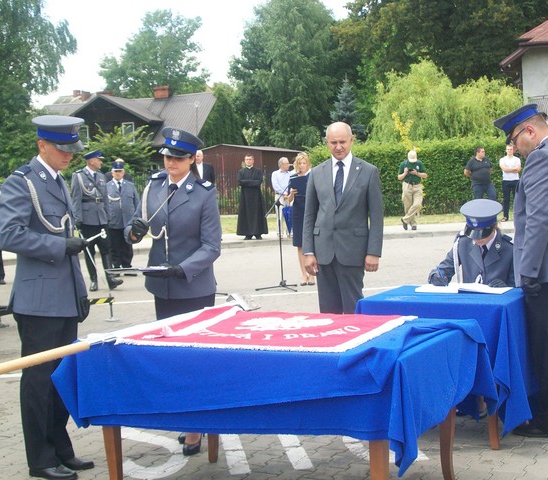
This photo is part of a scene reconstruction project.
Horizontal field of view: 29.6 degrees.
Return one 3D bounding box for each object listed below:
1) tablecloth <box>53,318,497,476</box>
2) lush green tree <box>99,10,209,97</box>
[{"bbox_3d":[0.028,0.663,4.921,1.700,0.460,1.100,0,5,28],"label":"tablecloth"},{"bbox_3d":[-7.216,-8.266,62.000,6.800,11.200,6.500,-2,4,0],"label":"lush green tree"}]

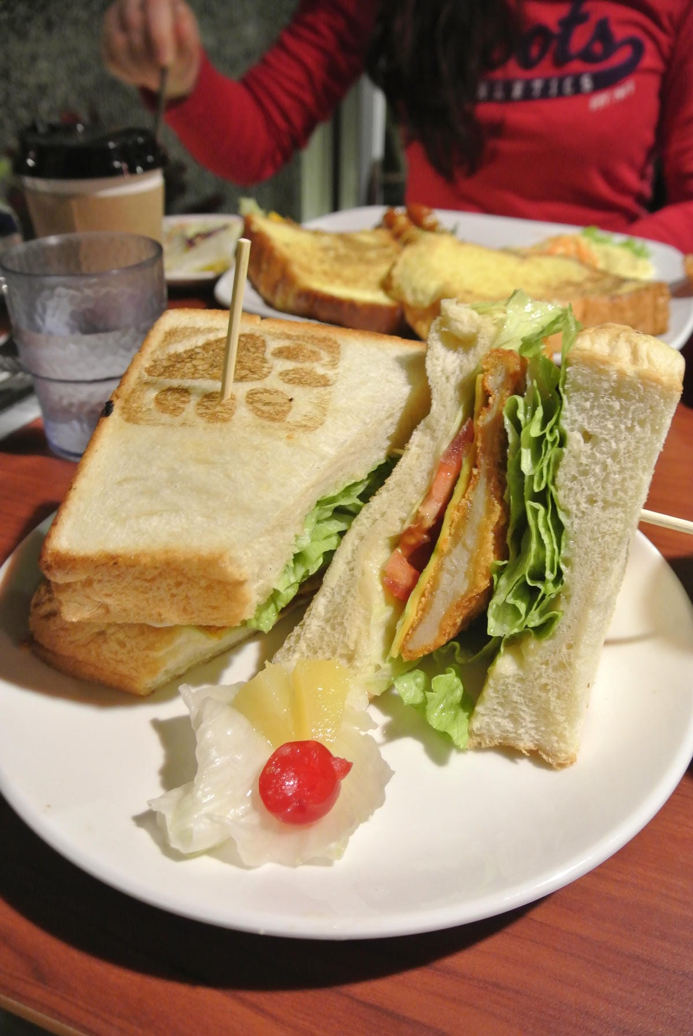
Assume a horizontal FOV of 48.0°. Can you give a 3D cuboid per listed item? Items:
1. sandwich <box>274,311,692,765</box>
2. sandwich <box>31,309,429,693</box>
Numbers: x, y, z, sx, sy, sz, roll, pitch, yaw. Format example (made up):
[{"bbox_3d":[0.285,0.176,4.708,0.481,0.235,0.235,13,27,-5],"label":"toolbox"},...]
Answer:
[{"bbox_3d":[0.034,-0.002,0.232,0.101,0.113,0.072,15,38,20],"label":"sandwich"},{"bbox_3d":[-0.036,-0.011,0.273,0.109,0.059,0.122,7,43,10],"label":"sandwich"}]

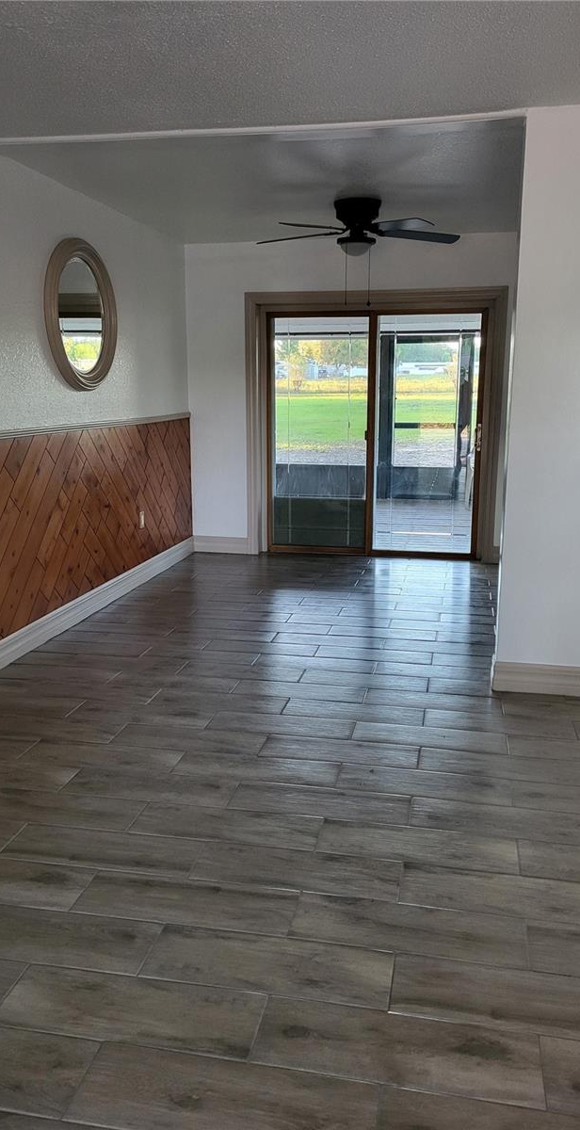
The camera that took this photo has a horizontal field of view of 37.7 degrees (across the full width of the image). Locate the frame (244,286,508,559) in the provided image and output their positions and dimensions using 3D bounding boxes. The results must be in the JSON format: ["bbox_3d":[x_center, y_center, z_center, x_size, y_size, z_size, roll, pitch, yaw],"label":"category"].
[{"bbox_3d":[0.647,-1.078,6.722,2.002,2.095,0.140,3,12,11],"label":"frame"}]

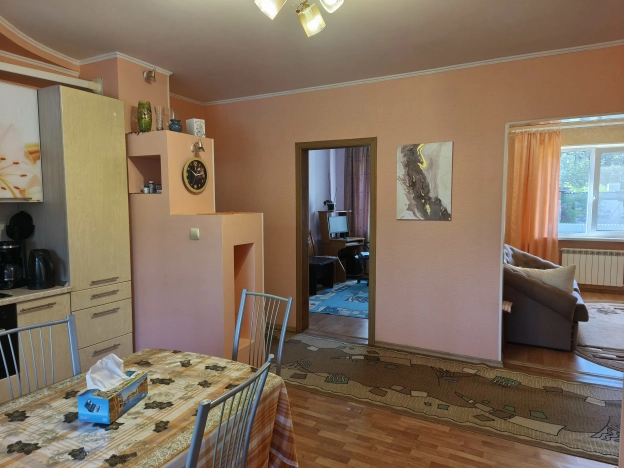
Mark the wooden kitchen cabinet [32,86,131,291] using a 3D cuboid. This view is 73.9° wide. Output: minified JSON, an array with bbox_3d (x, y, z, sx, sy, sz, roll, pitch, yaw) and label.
[{"bbox_3d":[-1.820,-0.318,3.182,0.590,1.396,0.486,3,6,29],"label":"wooden kitchen cabinet"}]

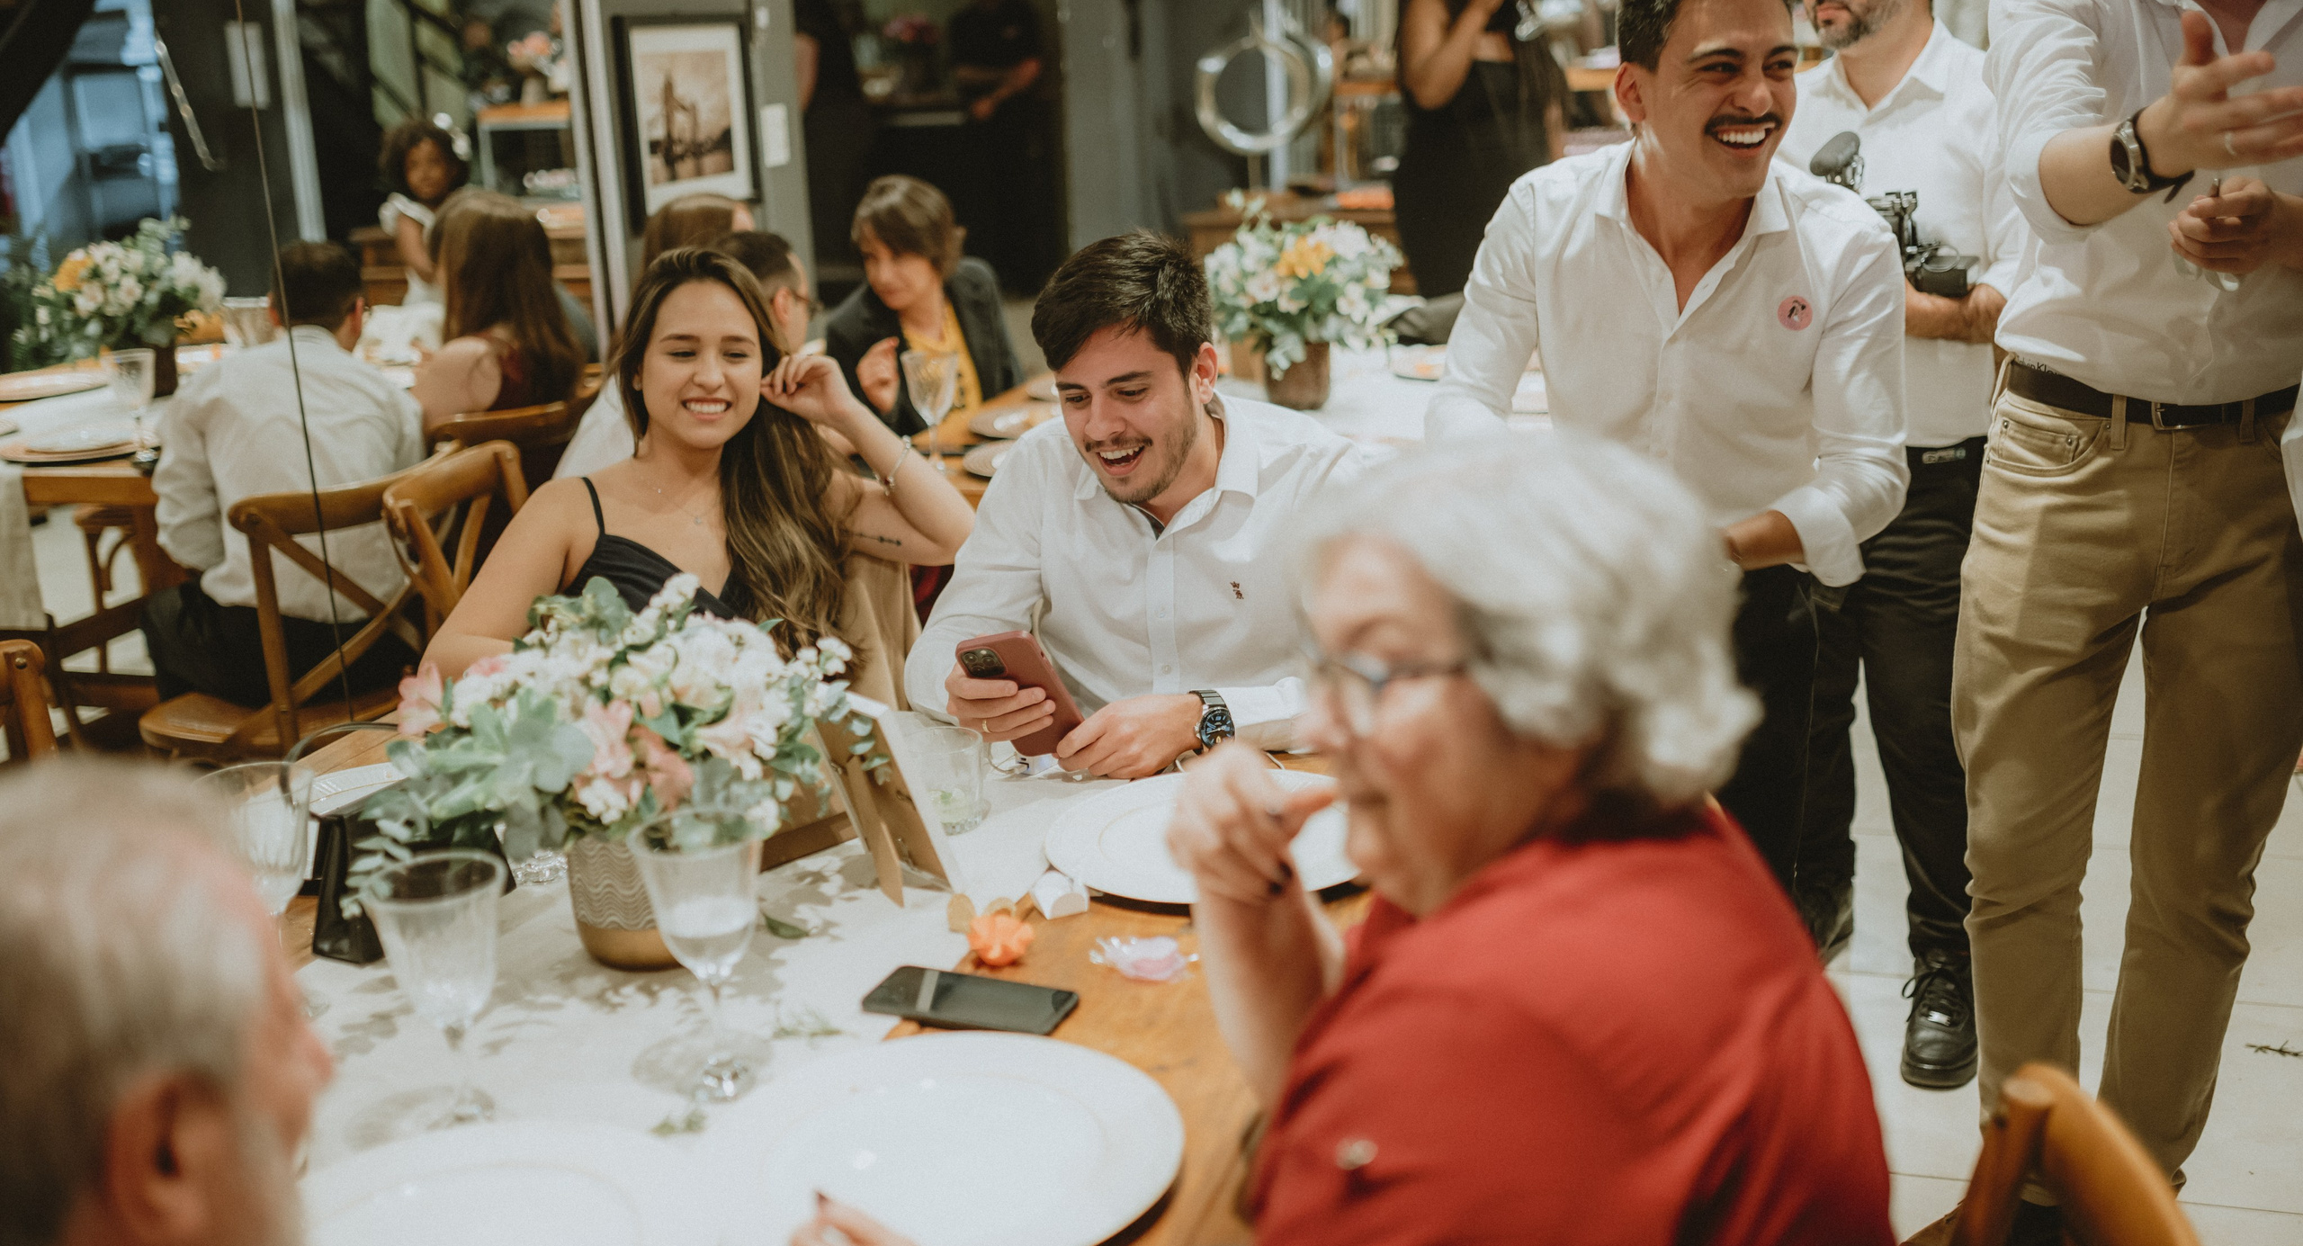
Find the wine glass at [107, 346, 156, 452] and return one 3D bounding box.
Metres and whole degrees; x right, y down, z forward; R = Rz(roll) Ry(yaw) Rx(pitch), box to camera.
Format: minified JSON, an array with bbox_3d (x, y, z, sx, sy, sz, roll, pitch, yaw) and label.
[{"bbox_3d":[-1.912,-0.410,4.218,0.093,0.183,0.093,-3,15,0],"label":"wine glass"}]

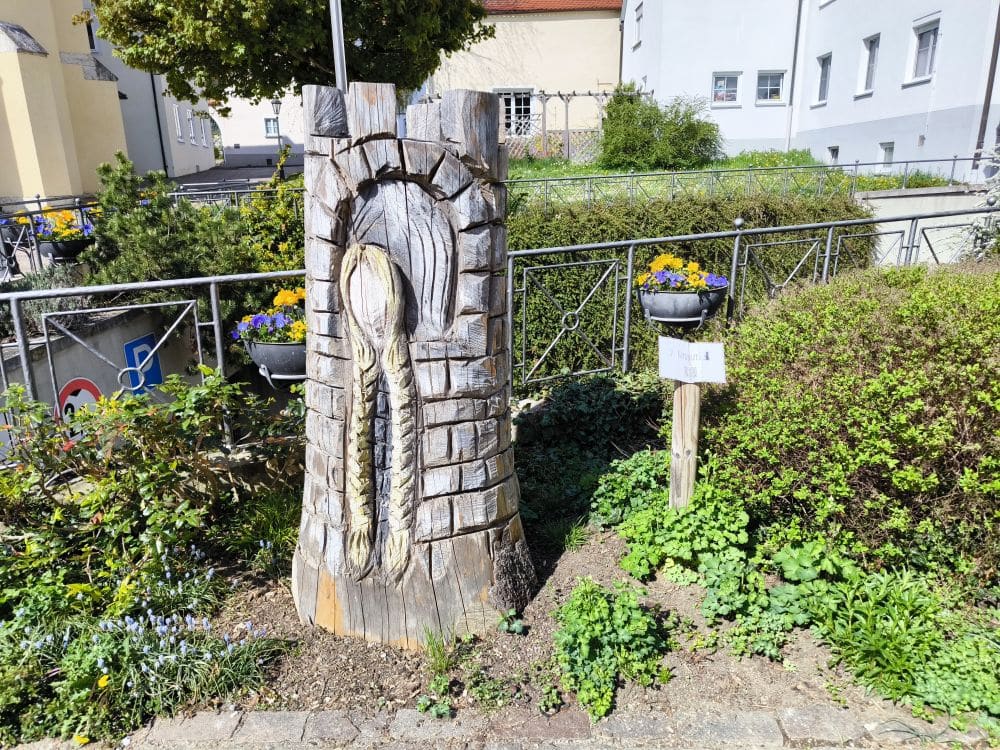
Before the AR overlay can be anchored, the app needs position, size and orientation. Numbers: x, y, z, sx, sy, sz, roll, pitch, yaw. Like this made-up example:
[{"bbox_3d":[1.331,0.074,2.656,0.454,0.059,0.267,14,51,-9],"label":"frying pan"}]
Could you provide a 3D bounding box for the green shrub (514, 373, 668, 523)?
[{"bbox_3d":[0.436,0.326,3.722,0.880,0.460,0.950,-1,14,0],"label":"green shrub"}]

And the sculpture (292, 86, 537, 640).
[{"bbox_3d":[-0.311,-0.044,2.507,0.880,1.800,0.760,-2,15,-4],"label":"sculpture"}]

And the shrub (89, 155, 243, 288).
[{"bbox_3d":[-3.428,-1.489,7.036,1.650,1.500,1.500,-8,16,-24],"label":"shrub"}]

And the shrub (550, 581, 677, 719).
[{"bbox_3d":[0.330,0.843,2.192,0.370,0.220,0.420,-1,14,0],"label":"shrub"}]

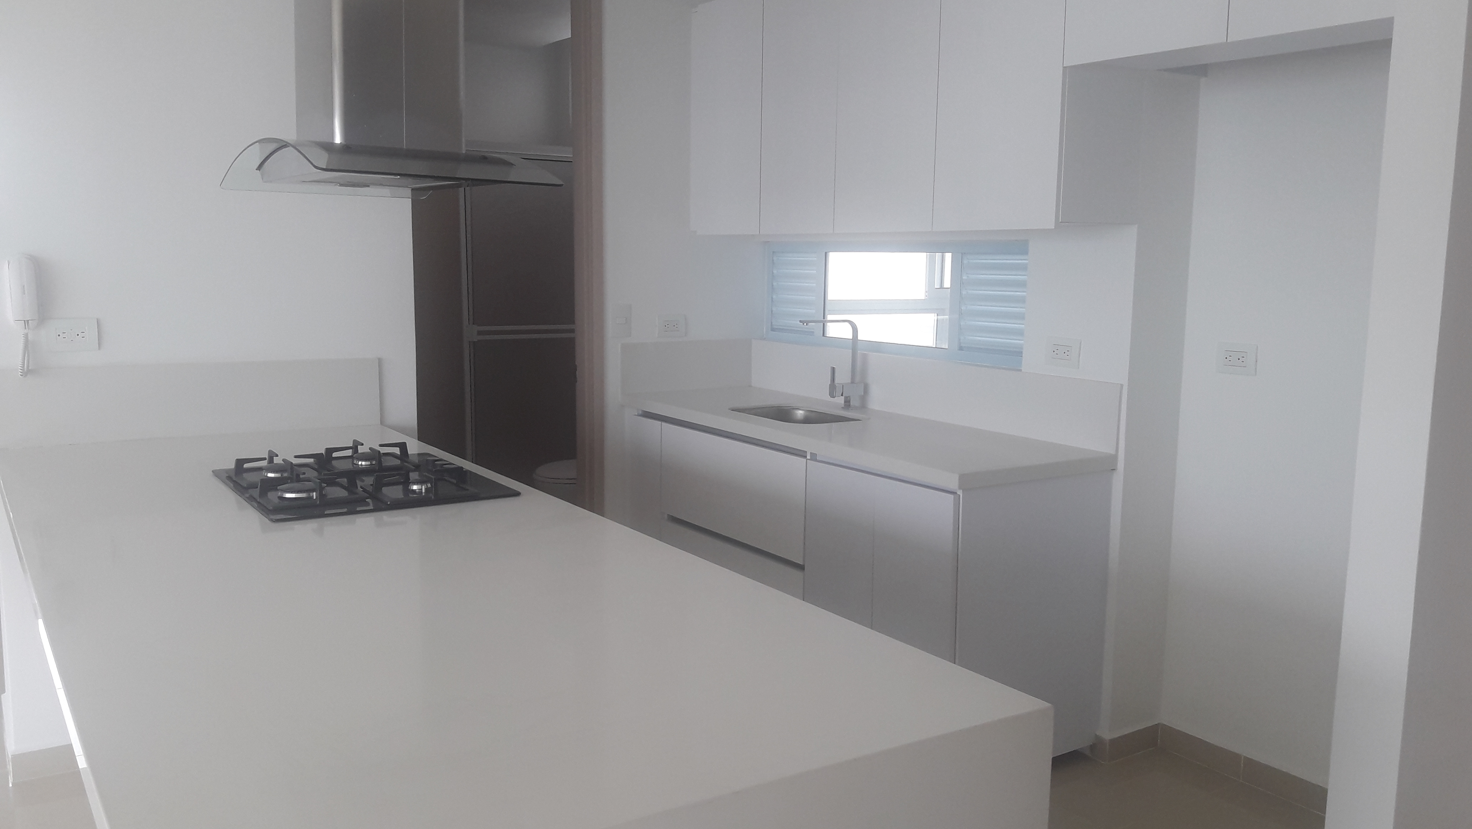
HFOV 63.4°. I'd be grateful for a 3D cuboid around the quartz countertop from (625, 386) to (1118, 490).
[{"bbox_3d":[0.304,0.039,3.798,0.590,0.038,1.765,-4,9,-34],"label":"quartz countertop"}]

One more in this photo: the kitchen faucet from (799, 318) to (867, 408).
[{"bbox_3d":[0.326,-0.171,4.043,0.265,0.310,0.055,-4,9,-34],"label":"kitchen faucet"}]

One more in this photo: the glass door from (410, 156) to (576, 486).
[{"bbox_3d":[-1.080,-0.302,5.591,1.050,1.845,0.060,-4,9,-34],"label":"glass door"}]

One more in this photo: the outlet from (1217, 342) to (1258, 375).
[{"bbox_3d":[1.319,-0.145,3.144,0.012,0.079,0.119,-4,9,-34],"label":"outlet"}]

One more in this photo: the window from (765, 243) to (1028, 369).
[{"bbox_3d":[0.479,-0.400,4.062,0.080,0.377,1.330,-4,9,-34],"label":"window"}]

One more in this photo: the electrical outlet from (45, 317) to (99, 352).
[{"bbox_3d":[-1.706,-0.203,3.066,0.117,0.085,0.012,-4,9,-34],"label":"electrical outlet"}]

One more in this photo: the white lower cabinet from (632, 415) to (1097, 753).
[{"bbox_3d":[0.307,0.455,3.840,0.580,0.798,1.720,-4,9,-34],"label":"white lower cabinet"}]

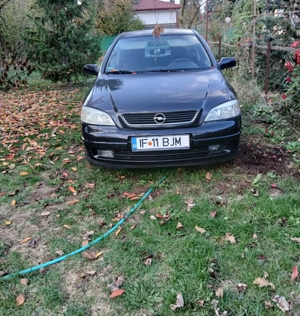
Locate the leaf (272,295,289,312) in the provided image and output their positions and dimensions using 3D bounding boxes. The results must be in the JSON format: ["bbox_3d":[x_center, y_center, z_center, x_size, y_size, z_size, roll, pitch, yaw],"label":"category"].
[{"bbox_3d":[0.659,0.735,1.516,0.070,0.040,0.093,-10,22,-16],"label":"leaf"}]

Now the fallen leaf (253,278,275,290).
[{"bbox_3d":[0.644,0.706,1.681,0.111,0.025,0.055,14,27,36],"label":"fallen leaf"}]

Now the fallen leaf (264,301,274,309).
[{"bbox_3d":[0.648,0.795,1.631,0.050,0.025,0.055,7,25,23],"label":"fallen leaf"}]

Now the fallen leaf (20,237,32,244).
[{"bbox_3d":[-0.930,0.621,2.260,0.087,0.012,0.029,-22,29,-37],"label":"fallen leaf"}]

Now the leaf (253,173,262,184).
[{"bbox_3d":[0.992,0.189,2.771,0.090,0.100,0.080,-2,21,3],"label":"leaf"}]

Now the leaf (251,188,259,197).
[{"bbox_3d":[0.903,0.298,2.597,0.060,0.045,0.079,-6,21,-8],"label":"leaf"}]

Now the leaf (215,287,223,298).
[{"bbox_3d":[0.367,0.720,1.608,0.045,0.030,0.068,4,22,18],"label":"leaf"}]

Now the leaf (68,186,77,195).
[{"bbox_3d":[-0.709,0.321,2.775,0.043,0.040,0.121,-19,27,-35],"label":"leaf"}]

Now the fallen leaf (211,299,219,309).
[{"bbox_3d":[0.338,0.764,1.571,0.033,0.020,0.044,11,26,31],"label":"fallen leaf"}]

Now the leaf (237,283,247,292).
[{"bbox_3d":[0.516,0.716,1.669,0.052,0.030,0.040,-8,22,-14],"label":"leaf"}]

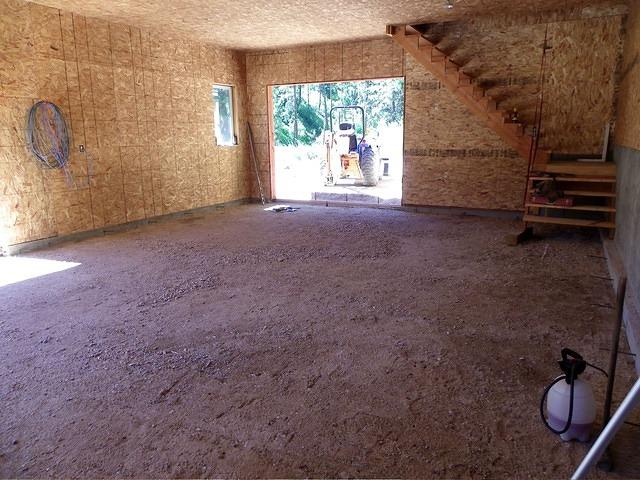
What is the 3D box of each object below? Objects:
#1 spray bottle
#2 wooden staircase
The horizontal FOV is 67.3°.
[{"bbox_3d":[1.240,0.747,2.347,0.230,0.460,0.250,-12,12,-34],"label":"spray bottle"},{"bbox_3d":[2.461,-2.391,7.912,2.580,2.240,0.930,6,14,27],"label":"wooden staircase"}]

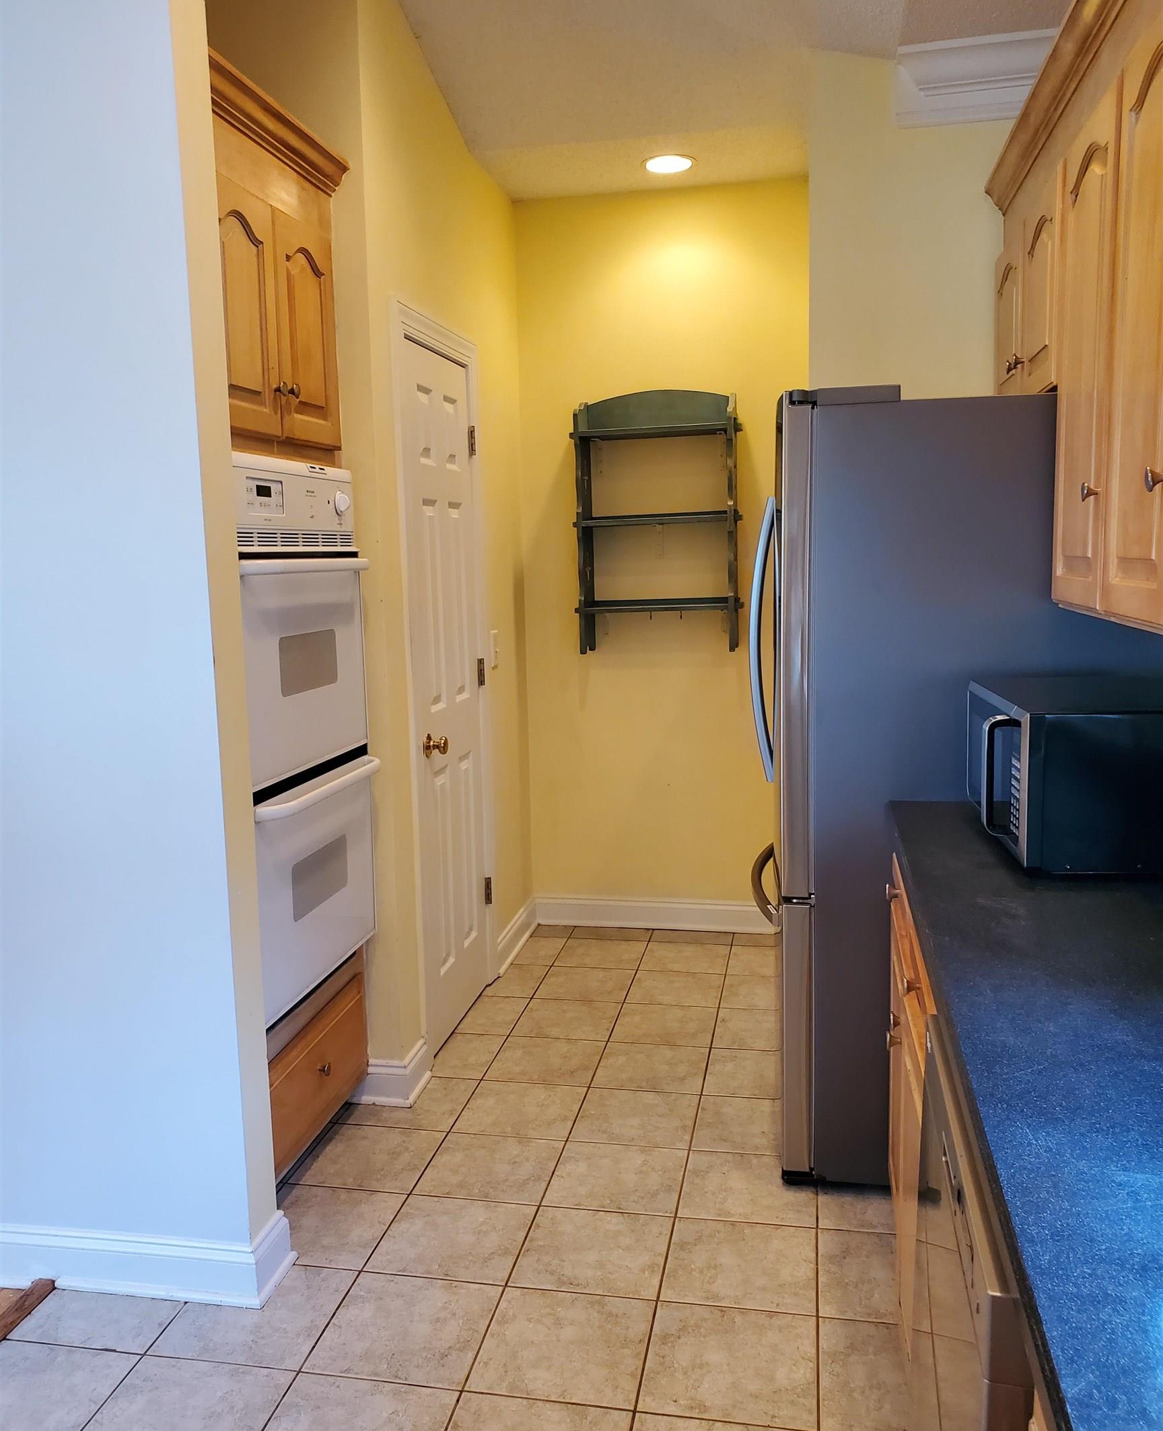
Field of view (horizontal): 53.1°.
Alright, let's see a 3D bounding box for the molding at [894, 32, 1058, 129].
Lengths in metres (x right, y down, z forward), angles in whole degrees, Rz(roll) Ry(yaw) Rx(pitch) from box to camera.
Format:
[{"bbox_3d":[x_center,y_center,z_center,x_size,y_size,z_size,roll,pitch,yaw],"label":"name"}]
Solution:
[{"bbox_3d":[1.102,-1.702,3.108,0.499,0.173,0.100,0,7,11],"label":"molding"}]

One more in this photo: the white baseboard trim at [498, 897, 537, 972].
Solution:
[{"bbox_3d":[-0.240,0.820,4.394,0.033,0.109,0.617,0,7,11],"label":"white baseboard trim"}]

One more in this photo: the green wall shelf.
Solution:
[{"bbox_3d":[0.287,-0.721,4.312,0.623,0.967,0.176,0,7,11],"label":"green wall shelf"}]

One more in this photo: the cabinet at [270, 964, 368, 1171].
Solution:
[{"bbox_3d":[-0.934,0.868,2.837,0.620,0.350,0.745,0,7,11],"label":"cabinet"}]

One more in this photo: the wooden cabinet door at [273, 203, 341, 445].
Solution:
[{"bbox_3d":[-0.638,-0.885,2.689,0.022,0.495,0.310,0,7,11],"label":"wooden cabinet door"}]

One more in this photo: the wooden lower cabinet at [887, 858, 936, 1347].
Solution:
[{"bbox_3d":[0.876,0.717,1.993,0.623,0.875,0.927,0,7,11],"label":"wooden lower cabinet"}]

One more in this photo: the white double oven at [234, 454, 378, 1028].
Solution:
[{"bbox_3d":[-0.893,0.035,2.720,0.638,1.210,0.687,0,7,11],"label":"white double oven"}]

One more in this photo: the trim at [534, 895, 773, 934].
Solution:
[{"bbox_3d":[0.322,0.782,4.583,1.052,0.109,0.036,0,7,11],"label":"trim"}]

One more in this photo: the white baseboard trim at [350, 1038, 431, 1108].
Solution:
[{"bbox_3d":[-0.516,0.976,3.210,0.161,0.113,0.204,0,7,11],"label":"white baseboard trim"}]

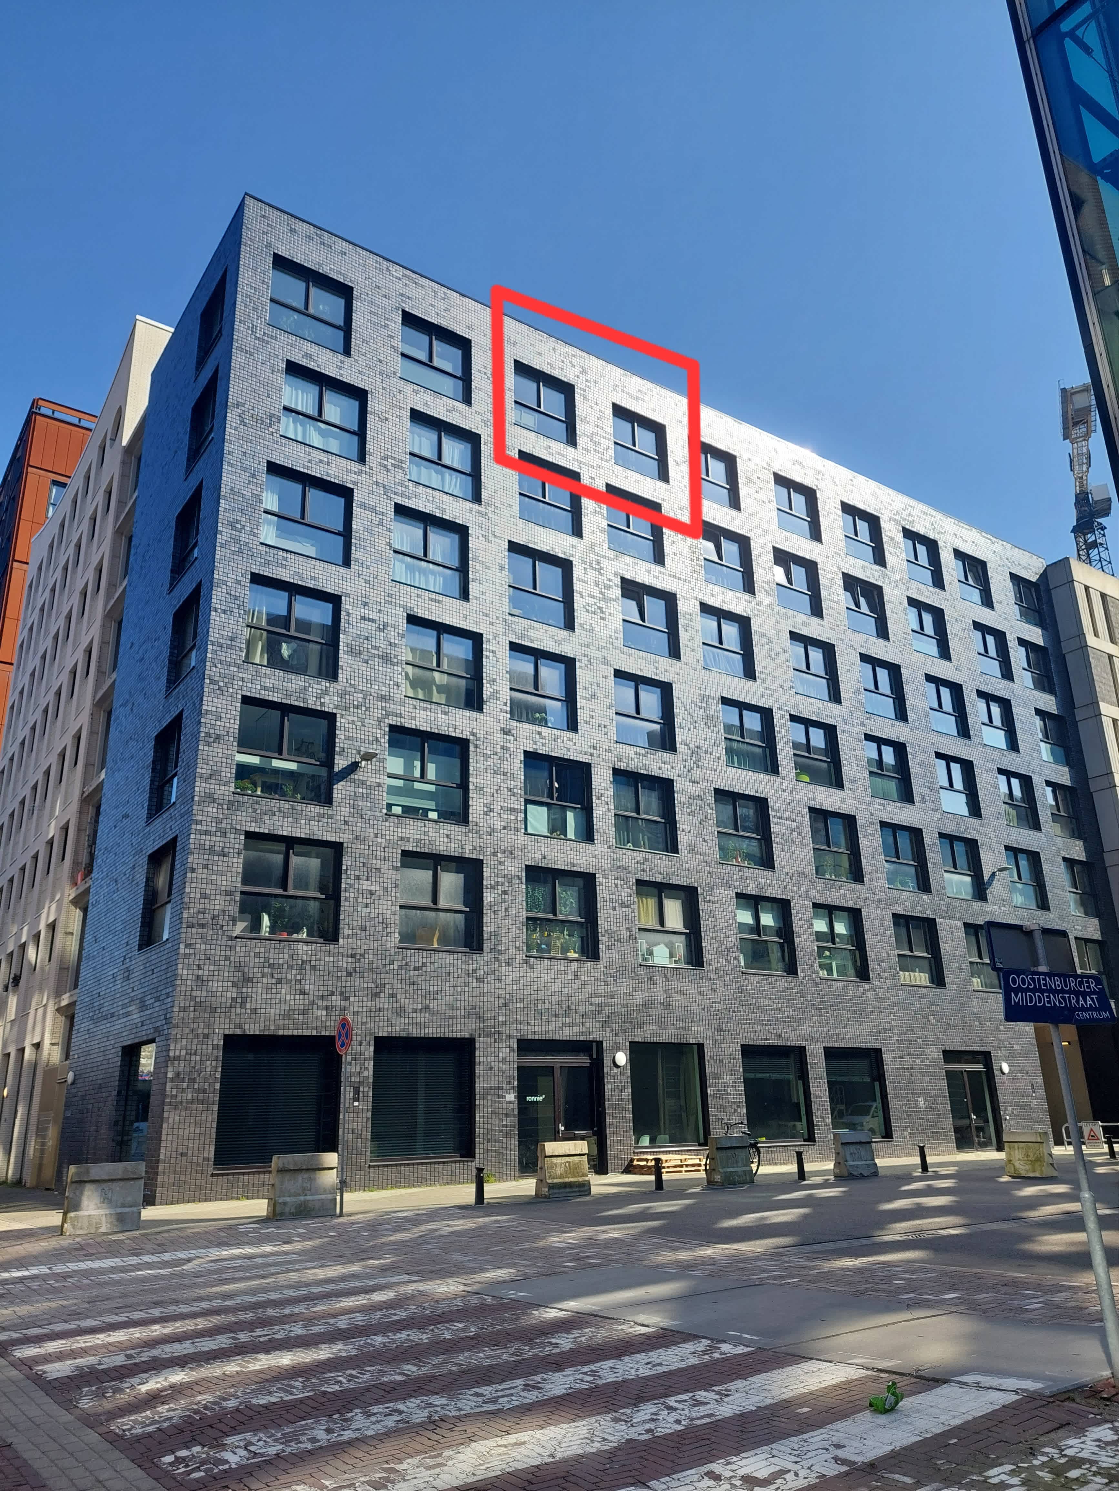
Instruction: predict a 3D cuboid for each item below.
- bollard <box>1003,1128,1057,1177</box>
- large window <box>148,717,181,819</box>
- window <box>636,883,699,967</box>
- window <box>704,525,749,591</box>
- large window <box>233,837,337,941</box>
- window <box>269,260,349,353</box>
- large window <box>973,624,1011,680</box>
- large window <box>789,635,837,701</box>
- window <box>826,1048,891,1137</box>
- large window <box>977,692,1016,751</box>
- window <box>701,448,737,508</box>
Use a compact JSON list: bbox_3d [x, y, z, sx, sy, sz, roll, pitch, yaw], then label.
[{"bbox_3d":[9.745,8.475,22.330,0.500,0.850,0.920,15,-25,-40],"label":"bollard"},{"bbox_3d":[-8.799,0.538,24.390,0.250,2.130,2.150,12,-23,-34],"label":"large window"},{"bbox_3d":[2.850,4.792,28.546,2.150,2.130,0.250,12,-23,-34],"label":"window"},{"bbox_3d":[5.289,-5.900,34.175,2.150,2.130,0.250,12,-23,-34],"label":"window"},{"bbox_3d":[-5.789,3.085,23.113,2.202,2.212,0.250,12,-23,-33],"label":"large window"},{"bbox_3d":[-6.321,-11.068,27.312,2.150,2.130,0.250,12,-23,-34],"label":"window"},{"bbox_3d":[16.794,-3.550,41.960,2.150,2.130,0.250,12,-23,-34],"label":"large window"},{"bbox_3d":[8.514,-2.588,36.247,2.220,2.220,0.200,12,-23,-33],"label":"large window"},{"bbox_3d":[8.478,10.007,30.894,2.544,2.552,0.250,11,-22,-33],"label":"window"},{"bbox_3d":[16.515,-0.809,40.894,2.140,2.150,0.220,12,-22,-33],"label":"large window"},{"bbox_3d":[4.962,-8.827,35.169,2.140,2.150,0.220,12,-22,-33],"label":"window"}]

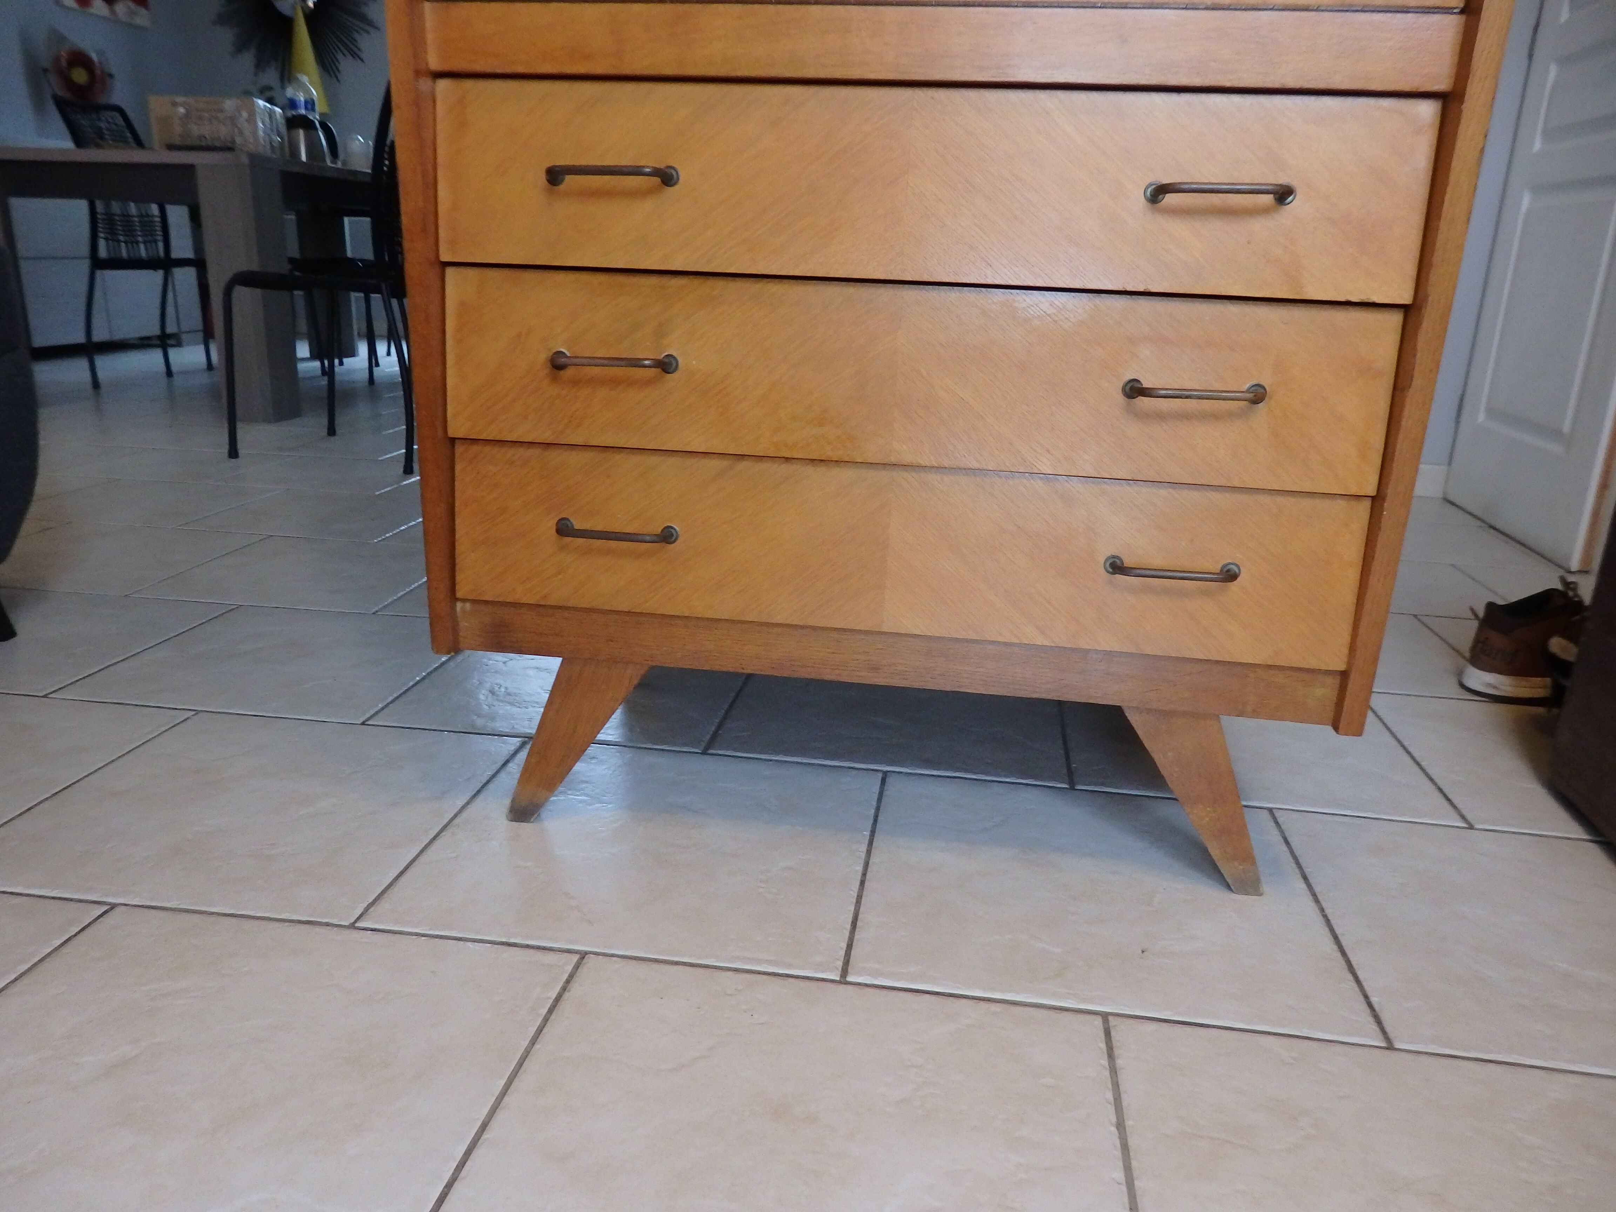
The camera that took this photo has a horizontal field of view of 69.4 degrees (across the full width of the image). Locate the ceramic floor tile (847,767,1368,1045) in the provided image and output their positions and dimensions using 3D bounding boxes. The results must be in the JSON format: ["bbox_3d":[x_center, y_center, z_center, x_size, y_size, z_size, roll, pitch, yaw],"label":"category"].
[{"bbox_3d":[0.258,0.261,1.076,0.403,0.012,0.396,4,17,7],"label":"ceramic floor tile"}]

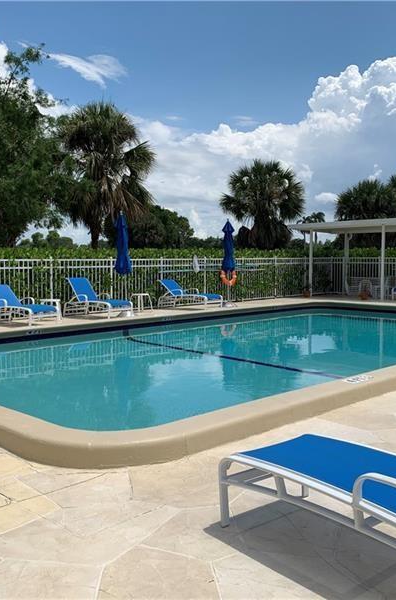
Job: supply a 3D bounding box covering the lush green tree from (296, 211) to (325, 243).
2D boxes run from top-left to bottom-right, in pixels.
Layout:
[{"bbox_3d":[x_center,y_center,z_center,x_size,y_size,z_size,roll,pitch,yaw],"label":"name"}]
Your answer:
[{"bbox_3d":[18.879,-10.300,99.514,4.400,8.970,4.000,0,4,0],"label":"lush green tree"}]

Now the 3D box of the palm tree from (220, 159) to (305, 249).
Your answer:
[{"bbox_3d":[2.986,-3.534,27.816,4.000,5.950,4.000,0,4,0],"label":"palm tree"}]

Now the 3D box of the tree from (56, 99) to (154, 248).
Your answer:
[{"bbox_3d":[-3.560,-4.019,23.770,3.800,7.510,3.800,0,4,0],"label":"tree"}]

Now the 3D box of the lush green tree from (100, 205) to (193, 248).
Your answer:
[{"bbox_3d":[-4.393,-5.256,51.754,8.000,5.890,7.500,0,4,0],"label":"lush green tree"}]

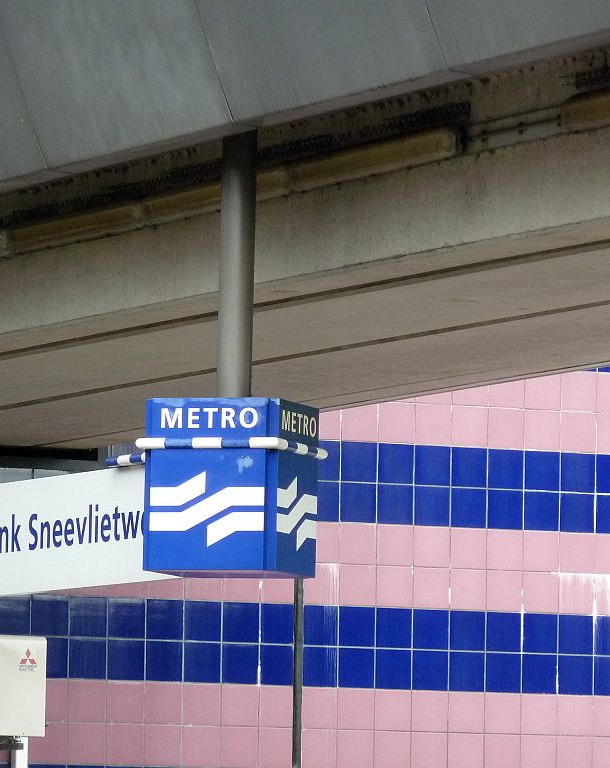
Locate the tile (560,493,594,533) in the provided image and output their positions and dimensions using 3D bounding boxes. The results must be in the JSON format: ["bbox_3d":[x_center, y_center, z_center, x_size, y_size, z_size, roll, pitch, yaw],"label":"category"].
[{"bbox_3d":[1.571,0.746,38.537,0.233,0.230,0.012,3,-5,-27],"label":"tile"}]

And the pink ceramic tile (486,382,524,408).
[{"bbox_3d":[1.193,0.024,39.459,0.236,0.236,0.010,3,-5,-26],"label":"pink ceramic tile"}]

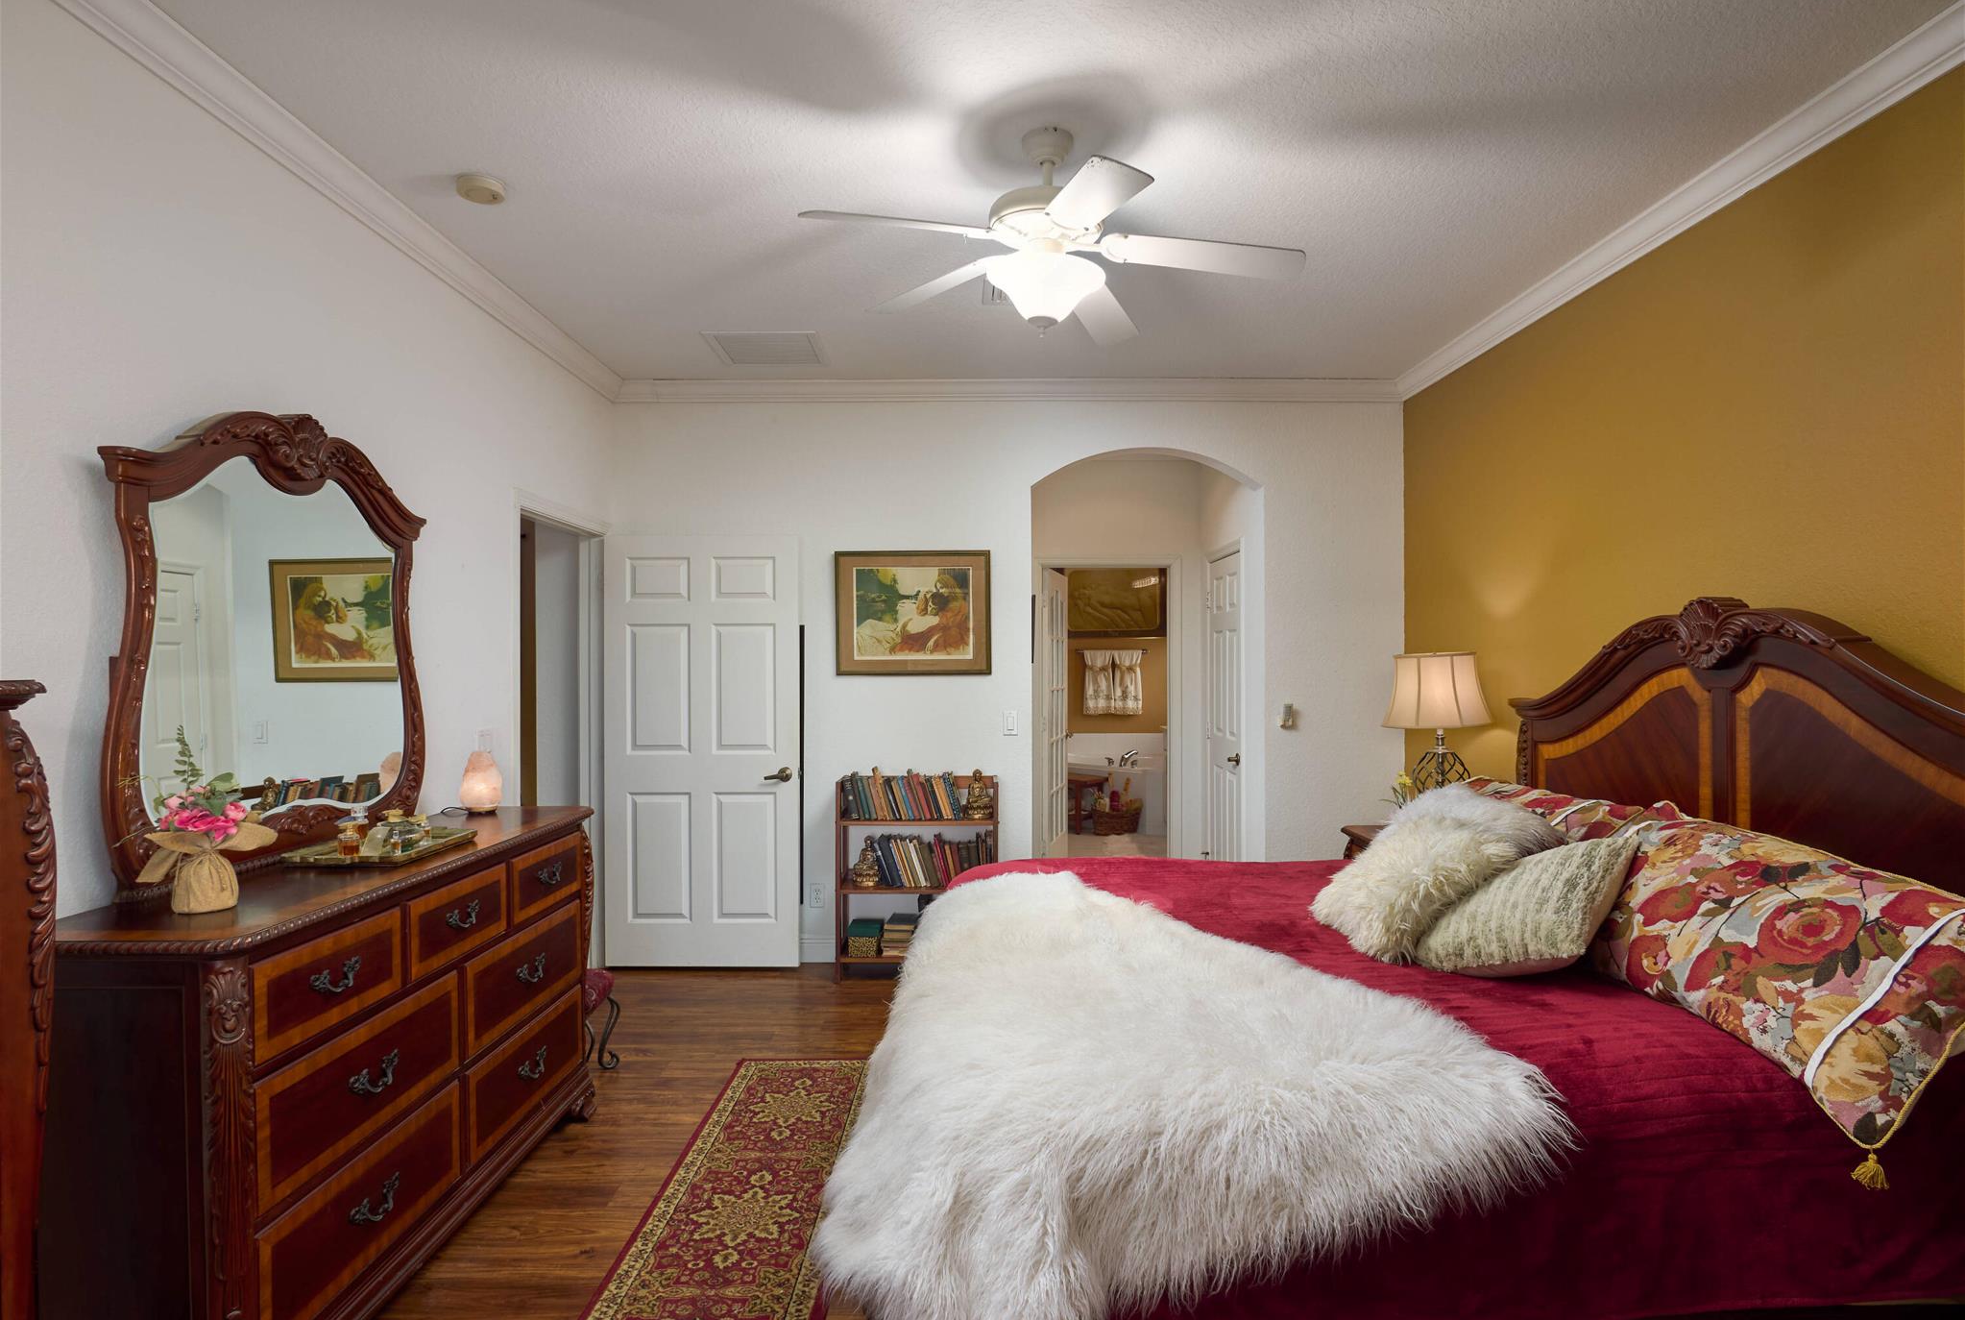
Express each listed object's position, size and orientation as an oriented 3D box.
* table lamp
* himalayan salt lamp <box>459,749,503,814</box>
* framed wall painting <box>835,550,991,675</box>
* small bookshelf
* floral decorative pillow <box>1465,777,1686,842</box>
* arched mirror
[{"bbox_3d":[1.768,0.335,3.950,0.415,0.735,0.415,0,0,0],"label":"table lamp"},{"bbox_3d":[-1.560,0.375,3.170,0.125,0.195,0.130,0,0,0],"label":"himalayan salt lamp"},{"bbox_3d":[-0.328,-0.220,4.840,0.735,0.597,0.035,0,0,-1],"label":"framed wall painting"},{"bbox_3d":[-0.292,0.985,4.690,0.730,0.905,0.270,0,0,-1],"label":"small bookshelf"},{"bbox_3d":[1.600,0.545,3.150,0.500,0.190,0.930,-40,0,0],"label":"floral decorative pillow"},{"bbox_3d":[-1.675,-0.060,2.475,0.110,1.060,1.070,0,0,0],"label":"arched mirror"}]

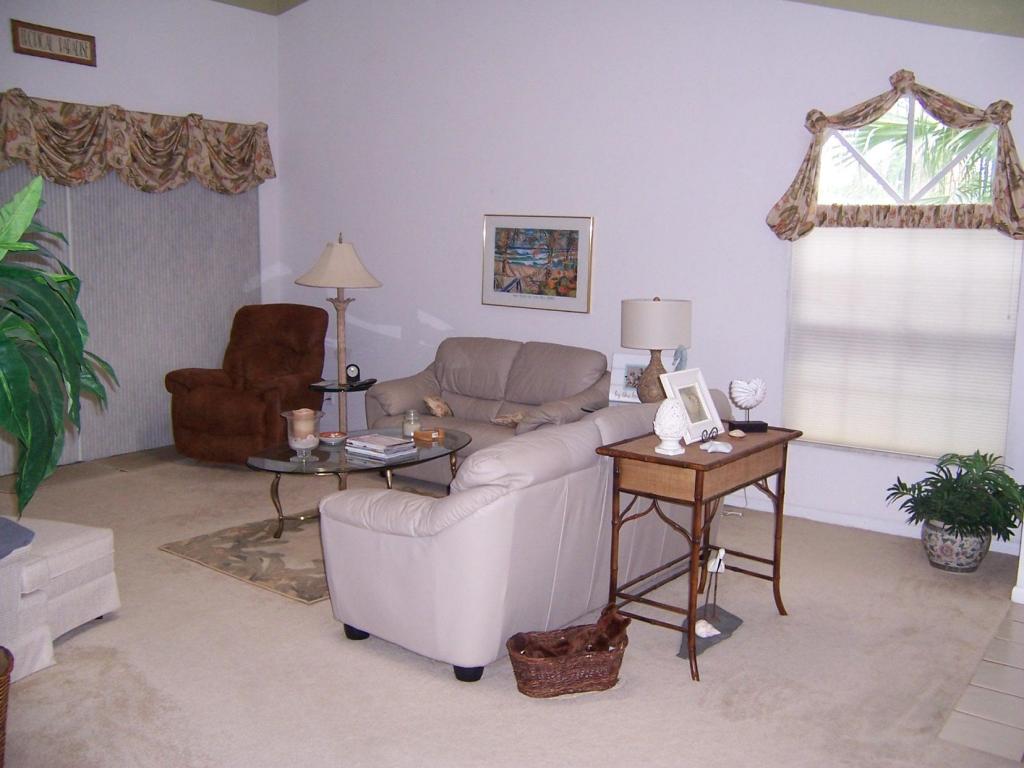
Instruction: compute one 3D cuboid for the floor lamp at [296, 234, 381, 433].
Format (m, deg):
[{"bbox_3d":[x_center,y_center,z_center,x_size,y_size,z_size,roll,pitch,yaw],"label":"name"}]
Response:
[{"bbox_3d":[-1.148,-0.216,6.584,0.581,1.548,0.581,1,8,0],"label":"floor lamp"}]

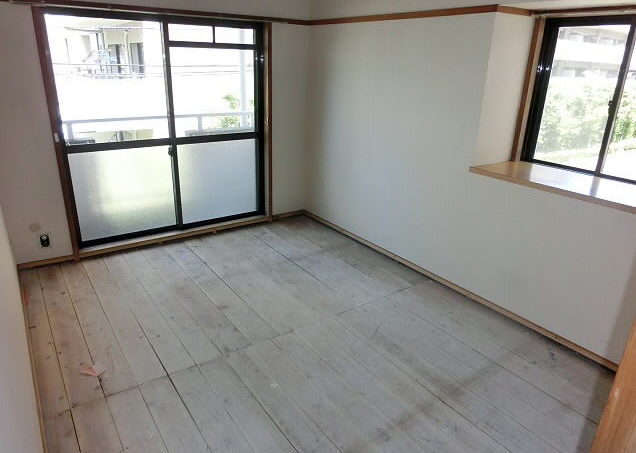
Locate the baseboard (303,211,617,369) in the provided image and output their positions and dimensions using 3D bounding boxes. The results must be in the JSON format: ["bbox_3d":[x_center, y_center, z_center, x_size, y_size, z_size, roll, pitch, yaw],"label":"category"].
[{"bbox_3d":[0.732,0.293,3.514,0.030,0.044,3.040,-12,25,-33],"label":"baseboard"}]

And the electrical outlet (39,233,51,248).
[{"bbox_3d":[-2.072,0.110,3.335,0.067,0.120,0.018,-12,25,-33],"label":"electrical outlet"}]

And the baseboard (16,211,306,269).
[{"bbox_3d":[-1.179,0.079,3.978,2.570,0.045,0.030,-12,25,-33],"label":"baseboard"}]

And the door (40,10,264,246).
[{"bbox_3d":[-1.224,-0.805,3.731,1.680,1.745,0.100,-12,25,-33],"label":"door"}]

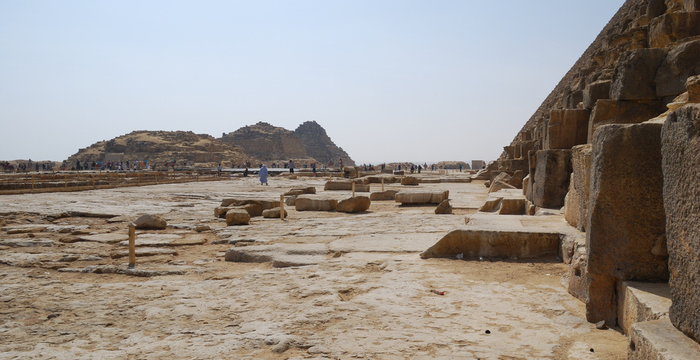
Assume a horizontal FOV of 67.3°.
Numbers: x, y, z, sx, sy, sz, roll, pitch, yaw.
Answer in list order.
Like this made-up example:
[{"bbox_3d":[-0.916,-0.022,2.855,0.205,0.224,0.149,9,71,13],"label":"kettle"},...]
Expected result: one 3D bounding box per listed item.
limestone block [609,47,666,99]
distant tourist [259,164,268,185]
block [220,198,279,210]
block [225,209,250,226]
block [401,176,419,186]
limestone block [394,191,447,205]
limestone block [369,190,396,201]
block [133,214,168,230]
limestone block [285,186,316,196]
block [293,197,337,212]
[{"bbox_3d":[6.924,-2.436,12.632,1.000,1.180,0.950,0,2,12],"label":"limestone block"},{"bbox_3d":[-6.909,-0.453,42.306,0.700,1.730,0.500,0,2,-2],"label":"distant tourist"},{"bbox_3d":[-3.719,0.885,19.639,1.950,0.360,0.950,0,2,15],"label":"block"},{"bbox_3d":[-3.106,1.025,14.638,0.630,0.400,0.500,0,2,0],"label":"block"},{"bbox_3d":[4.823,0.131,42.026,1.300,0.640,0.950,0,2,8],"label":"block"},{"bbox_3d":[3.006,0.716,21.935,2.000,0.410,1.700,0,2,13],"label":"limestone block"},{"bbox_3d":[1.555,0.718,24.036,1.250,0.410,0.850,0,2,8],"label":"limestone block"},{"bbox_3d":[-5.199,1.073,13.692,0.800,0.370,0.580,0,2,-14],"label":"block"},{"bbox_3d":[-2.718,0.606,28.732,1.650,0.380,0.900,-1,2,-18],"label":"limestone block"},{"bbox_3d":[-1.223,0.860,19.188,1.300,0.440,1.200,0,2,14],"label":"block"}]

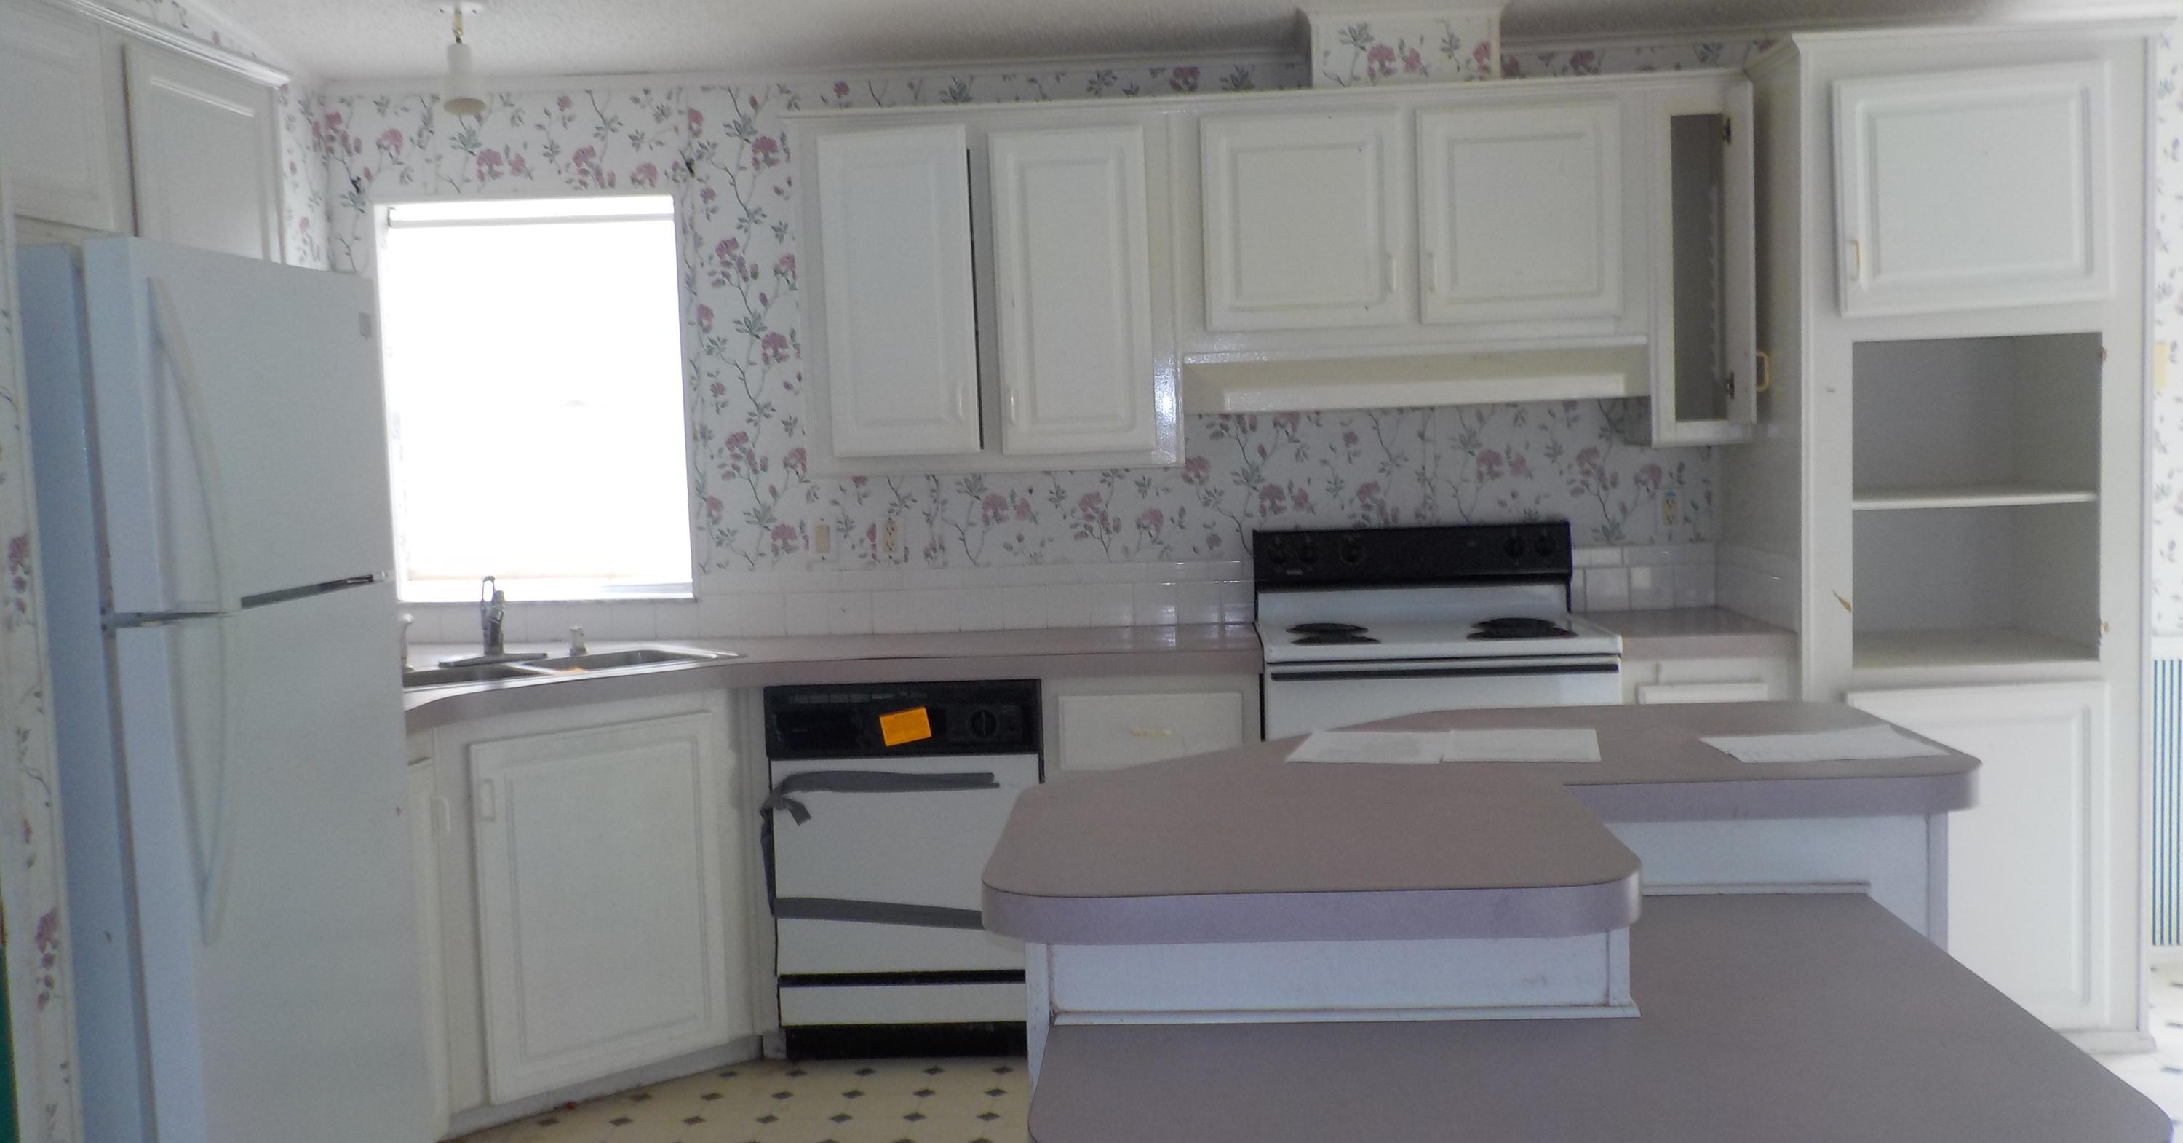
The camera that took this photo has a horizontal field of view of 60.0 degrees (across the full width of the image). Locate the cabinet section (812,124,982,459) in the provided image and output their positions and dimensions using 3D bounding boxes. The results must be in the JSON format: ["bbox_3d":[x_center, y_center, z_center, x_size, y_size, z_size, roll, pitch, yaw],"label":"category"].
[{"bbox_3d":[-0.427,-0.637,4.426,0.342,0.726,0.310,-2,5,4],"label":"cabinet section"}]

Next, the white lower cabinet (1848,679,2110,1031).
[{"bbox_3d":[1.891,0.591,4.318,0.555,0.755,0.630,-2,4,3],"label":"white lower cabinet"}]

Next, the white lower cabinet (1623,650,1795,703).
[{"bbox_3d":[1.355,0.603,4.405,0.370,0.875,0.610,-2,4,3],"label":"white lower cabinet"}]

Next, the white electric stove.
[{"bbox_3d":[0.780,0.484,4.371,0.757,1.154,0.655,-2,4,3],"label":"white electric stove"}]

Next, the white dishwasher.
[{"bbox_3d":[-0.390,0.659,4.490,0.609,0.867,0.595,-2,4,3],"label":"white dishwasher"}]

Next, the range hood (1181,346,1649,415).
[{"bbox_3d":[0.750,-0.444,4.431,1.061,0.128,0.465,-2,4,3],"label":"range hood"}]

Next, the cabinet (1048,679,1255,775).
[{"bbox_3d":[0.161,0.638,4.467,0.491,0.875,0.605,-2,4,3],"label":"cabinet"}]

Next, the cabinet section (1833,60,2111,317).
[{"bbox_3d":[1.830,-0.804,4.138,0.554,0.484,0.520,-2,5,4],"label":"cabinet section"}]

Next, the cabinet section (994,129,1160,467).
[{"bbox_3d":[-0.034,-0.641,4.402,0.349,0.720,0.310,-2,5,4],"label":"cabinet section"}]

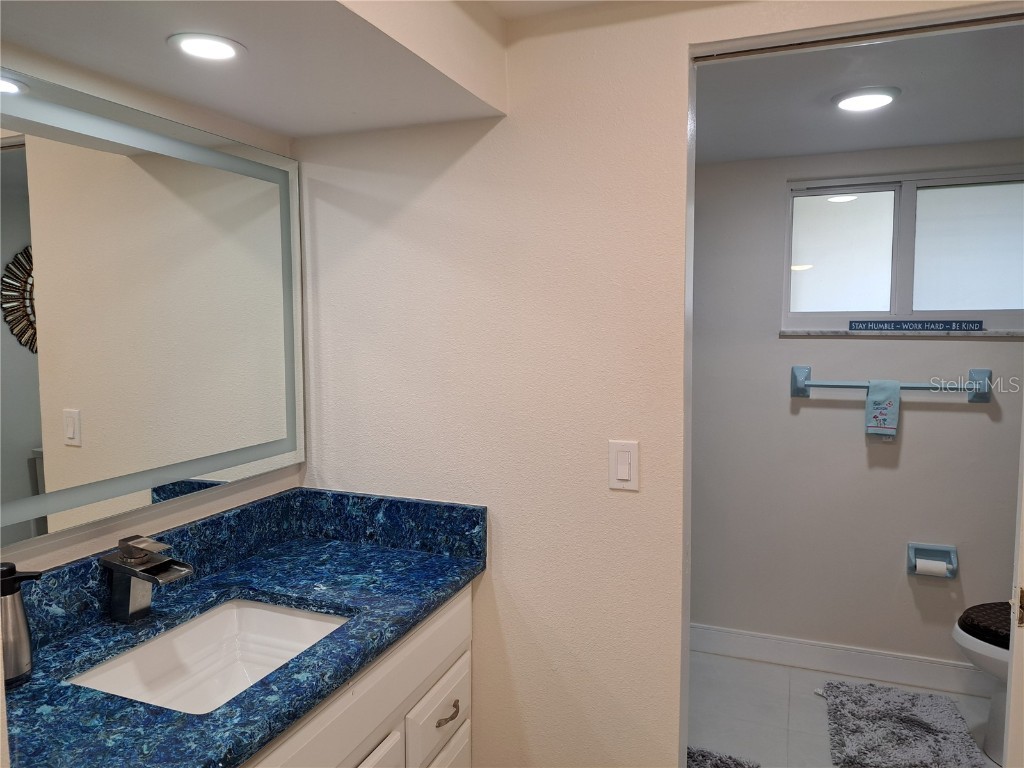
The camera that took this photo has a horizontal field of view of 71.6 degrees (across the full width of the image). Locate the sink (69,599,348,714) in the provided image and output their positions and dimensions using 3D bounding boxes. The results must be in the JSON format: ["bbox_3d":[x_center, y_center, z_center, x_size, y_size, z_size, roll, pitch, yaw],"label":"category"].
[{"bbox_3d":[-0.547,0.587,1.352,0.370,0.160,0.480,2,5,22],"label":"sink"}]

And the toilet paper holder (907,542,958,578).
[{"bbox_3d":[1.633,0.685,2.768,0.160,0.120,0.076,2,5,22],"label":"toilet paper holder"}]

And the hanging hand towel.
[{"bbox_3d":[1.446,0.100,2.771,0.112,0.220,0.050,2,5,22],"label":"hanging hand towel"}]

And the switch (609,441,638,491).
[{"bbox_3d":[0.257,0.189,1.641,0.071,0.114,0.010,2,5,22],"label":"switch"}]

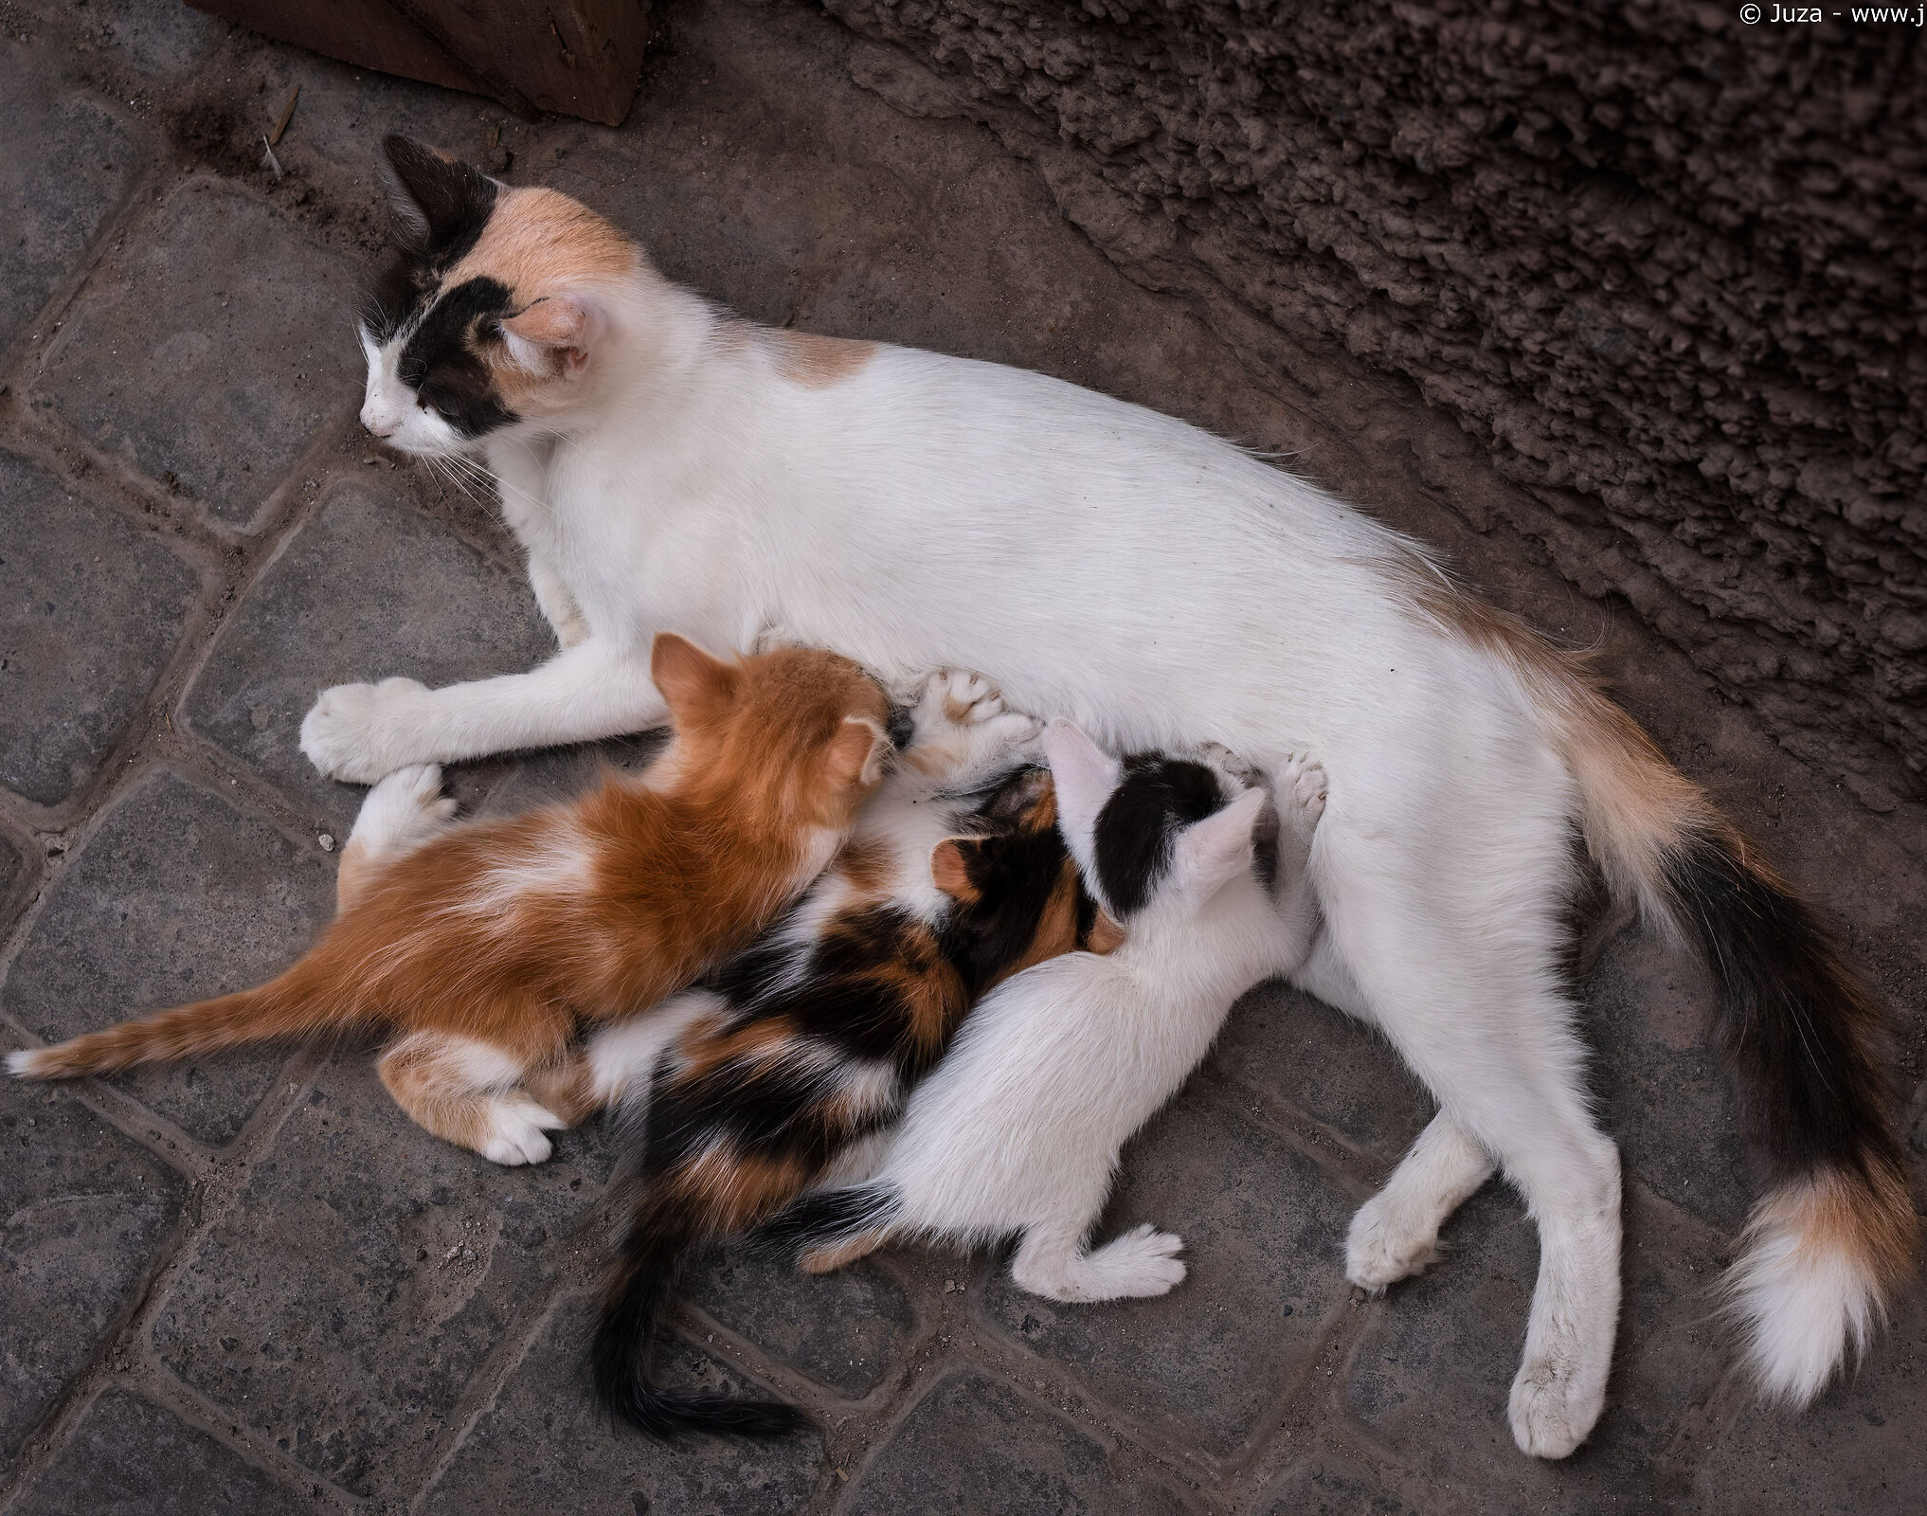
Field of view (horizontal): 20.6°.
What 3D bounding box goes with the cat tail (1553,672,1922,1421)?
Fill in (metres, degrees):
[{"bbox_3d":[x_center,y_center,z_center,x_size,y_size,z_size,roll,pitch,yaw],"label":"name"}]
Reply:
[{"bbox_3d":[0.266,0.086,1.779,0.080,0.058,0.264,-13,71,-11],"label":"cat tail"}]

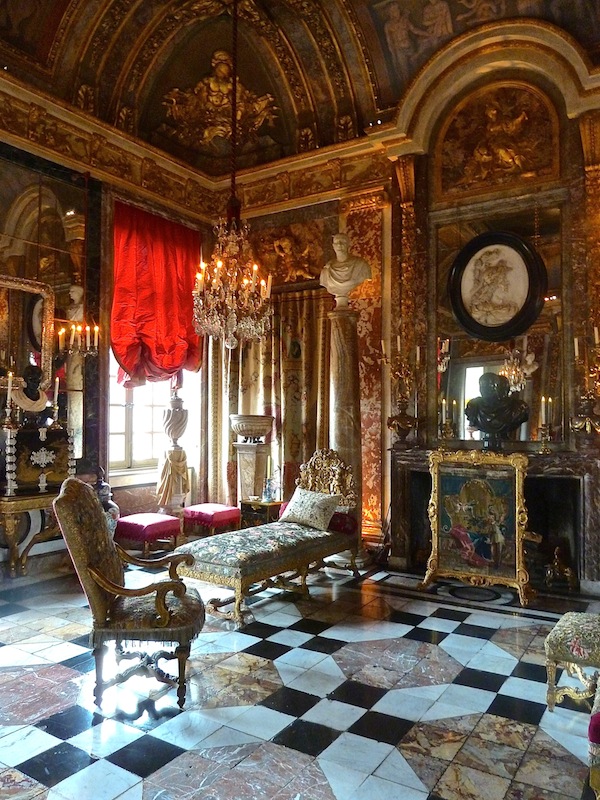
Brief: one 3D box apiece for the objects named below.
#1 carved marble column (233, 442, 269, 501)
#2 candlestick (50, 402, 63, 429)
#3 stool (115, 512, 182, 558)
[{"bbox_3d":[-0.629,1.225,7.740,0.371,1.281,0.371,-2,-2,33],"label":"carved marble column"},{"bbox_3d":[-2.894,0.184,6.867,0.137,0.303,0.137,-3,-4,33],"label":"candlestick"},{"bbox_3d":[-1.867,1.639,7.053,0.578,0.413,0.578,-2,-2,33],"label":"stool"}]

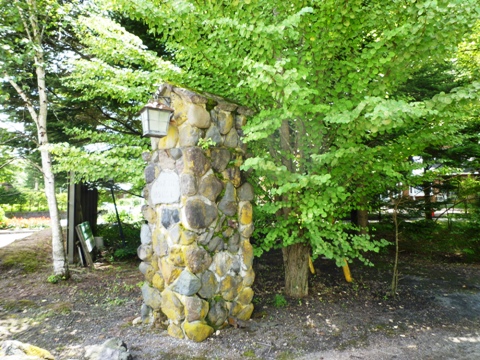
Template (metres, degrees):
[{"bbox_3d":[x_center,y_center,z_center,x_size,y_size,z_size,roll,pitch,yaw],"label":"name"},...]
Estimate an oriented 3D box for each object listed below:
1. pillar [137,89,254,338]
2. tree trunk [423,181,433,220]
[{"bbox_3d":[-0.480,0.300,3.930,0.900,2.600,0.850,-1,-2,40],"label":"pillar"},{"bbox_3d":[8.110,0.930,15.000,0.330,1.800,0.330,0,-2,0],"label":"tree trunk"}]

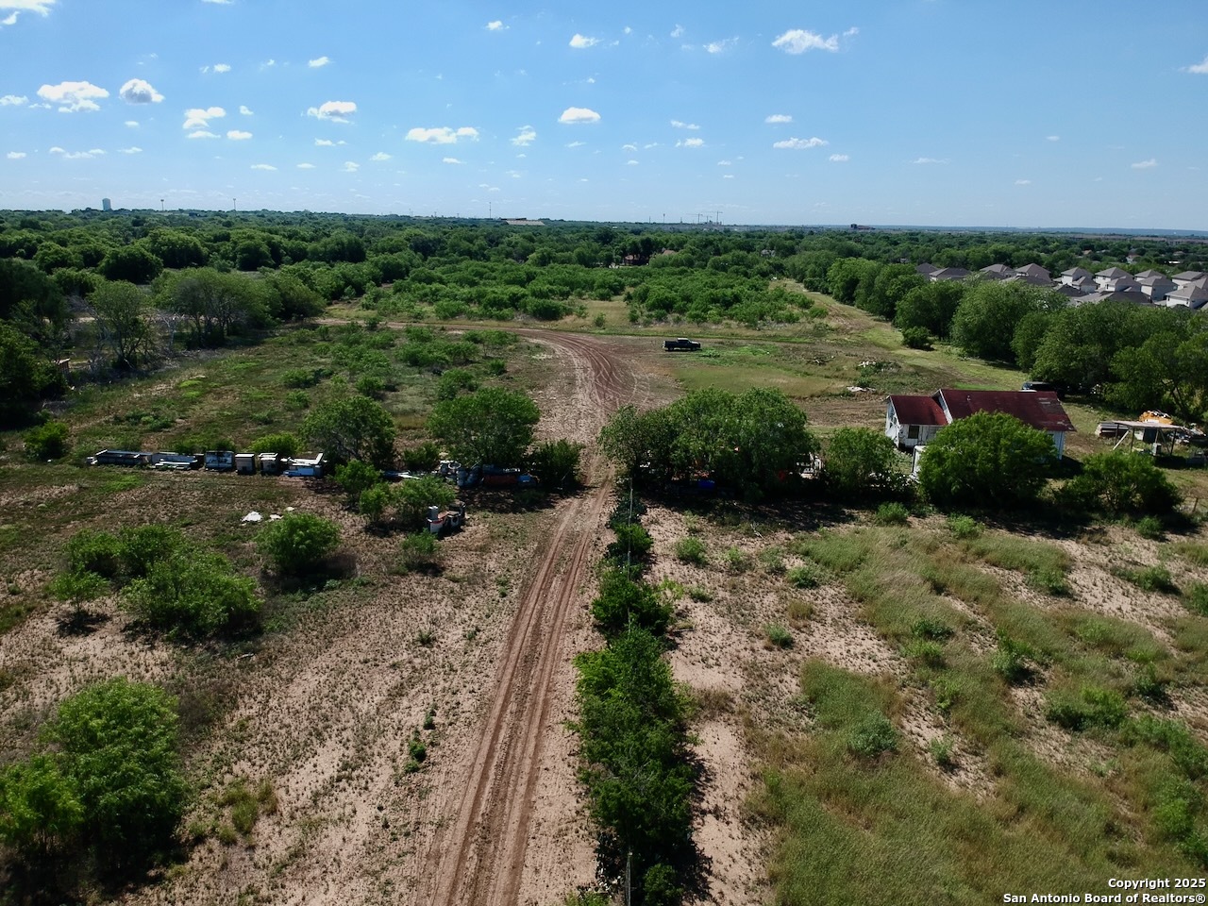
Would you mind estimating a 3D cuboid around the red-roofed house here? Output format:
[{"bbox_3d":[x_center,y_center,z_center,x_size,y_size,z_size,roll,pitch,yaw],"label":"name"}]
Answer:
[{"bbox_3d":[31.866,-3.129,76.209,13.700,4.800,10.000,2,15,5],"label":"red-roofed house"}]

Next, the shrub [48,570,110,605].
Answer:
[{"bbox_3d":[-26.244,6.963,43.514,2.589,2.314,2.330,-9,18,-32],"label":"shrub"}]

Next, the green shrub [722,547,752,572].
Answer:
[{"bbox_3d":[7.802,6.106,50.877,1.418,1.266,1.347,3,15,9],"label":"green shrub"}]

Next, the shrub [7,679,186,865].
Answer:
[{"bbox_3d":[-15.431,9.476,26.770,4.842,5.009,4.600,-9,18,-33],"label":"shrub"}]

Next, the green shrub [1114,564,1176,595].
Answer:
[{"bbox_3d":[28.566,6.632,45.924,2.600,1.430,1.950,11,18,33],"label":"green shrub"}]

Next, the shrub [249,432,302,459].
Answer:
[{"bbox_3d":[-25.905,-0.483,68.790,3.770,2.296,3.393,-5,16,-21],"label":"shrub"}]

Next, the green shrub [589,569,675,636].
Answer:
[{"bbox_3d":[1.335,6.971,41.360,3.799,2.902,3.609,2,15,2],"label":"green shrub"}]

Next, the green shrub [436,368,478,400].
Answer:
[{"bbox_3d":[-16.446,-7.752,97.687,4.390,3.182,3.951,-2,15,-9],"label":"green shrub"}]

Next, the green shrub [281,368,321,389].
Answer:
[{"bbox_3d":[-35.793,-8.856,102.685,4.110,2.125,3.699,-4,16,-19],"label":"green shrub"}]

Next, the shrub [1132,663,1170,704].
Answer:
[{"bbox_3d":[23.506,9.819,37.392,1.257,1.531,1.194,11,18,34],"label":"shrub"}]

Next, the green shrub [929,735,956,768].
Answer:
[{"bbox_3d":[12.136,10.727,31.361,0.854,1.145,0.854,8,16,23],"label":"green shrub"}]

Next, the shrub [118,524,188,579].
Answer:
[{"bbox_3d":[-24.140,5.188,46.728,3.339,2.740,3.339,-7,17,-28],"label":"shrub"}]

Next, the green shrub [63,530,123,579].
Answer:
[{"bbox_3d":[-26.621,5.275,45.570,2.550,2.520,2.420,-8,17,-31],"label":"green shrub"}]

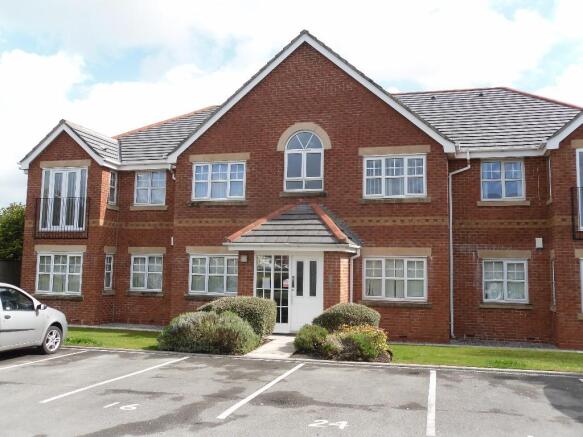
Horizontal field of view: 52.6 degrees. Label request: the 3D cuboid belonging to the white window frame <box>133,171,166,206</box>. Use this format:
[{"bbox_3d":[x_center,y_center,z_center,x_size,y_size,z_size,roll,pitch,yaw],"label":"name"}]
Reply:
[{"bbox_3d":[-4.605,-0.962,19.330,1.133,1.157,0.100,-1,-6,15],"label":"white window frame"}]

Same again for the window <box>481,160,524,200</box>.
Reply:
[{"bbox_3d":[5.988,-1.064,16.657,1.195,1.172,0.120,0,-6,16],"label":"window"}]

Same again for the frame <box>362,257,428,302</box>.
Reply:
[{"bbox_3d":[2.842,1.675,16.165,1.750,1.200,0.120,0,-6,16],"label":"frame"}]

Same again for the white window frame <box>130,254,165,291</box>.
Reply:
[{"bbox_3d":[-4.663,1.772,19.068,1.135,1.156,0.100,-1,-6,15],"label":"white window frame"}]

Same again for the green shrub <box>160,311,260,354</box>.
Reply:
[{"bbox_3d":[-1.902,2.509,13.270,2.339,0.843,1.400,-1,-6,15],"label":"green shrub"}]

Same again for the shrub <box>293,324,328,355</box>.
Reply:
[{"bbox_3d":[0.449,2.692,13.301,0.750,0.570,0.759,1,-5,0],"label":"shrub"}]

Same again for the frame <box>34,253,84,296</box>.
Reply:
[{"bbox_3d":[-7.548,1.813,19.183,1.761,1.305,0.120,0,-6,16],"label":"frame"}]

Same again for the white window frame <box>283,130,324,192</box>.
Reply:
[{"bbox_3d":[0.372,-1.651,16.974,1.151,1.755,0.100,-1,-6,15],"label":"white window frame"}]

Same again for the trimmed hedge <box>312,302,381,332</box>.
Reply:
[{"bbox_3d":[1.318,2.574,14.280,1.587,1.019,1.417,0,-6,16],"label":"trimmed hedge"}]

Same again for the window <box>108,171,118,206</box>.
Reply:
[{"bbox_3d":[-5.927,-1.010,19.603,0.120,1.103,0.418,0,-6,16],"label":"window"}]

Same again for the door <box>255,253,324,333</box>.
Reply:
[{"bbox_3d":[-0.057,1.886,15.065,1.844,2.053,0.100,-1,-6,15],"label":"door"}]

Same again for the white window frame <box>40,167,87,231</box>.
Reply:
[{"bbox_3d":[-7.497,-0.619,19.408,1.768,2.104,0.130,0,-6,16],"label":"white window frame"}]

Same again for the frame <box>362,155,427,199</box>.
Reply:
[{"bbox_3d":[2.884,-1.149,16.431,1.752,1.189,0.120,0,-6,16],"label":"frame"}]

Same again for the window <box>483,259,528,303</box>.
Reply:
[{"bbox_3d":[5.958,1.749,16.388,1.197,1.217,0.120,0,-6,16],"label":"window"}]

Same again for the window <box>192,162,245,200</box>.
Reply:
[{"bbox_3d":[-2.139,-1.094,17.571,1.692,1.167,0.100,-1,-6,15],"label":"window"}]

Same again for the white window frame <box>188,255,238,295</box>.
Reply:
[{"bbox_3d":[-2.256,1.715,17.623,1.743,1.185,0.120,0,-6,16],"label":"white window frame"}]

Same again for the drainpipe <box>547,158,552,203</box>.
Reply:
[{"bbox_3d":[6.966,-1.054,15.894,0.120,1.254,0.200,-1,-6,15],"label":"drainpipe"}]

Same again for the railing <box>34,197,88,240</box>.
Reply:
[{"bbox_3d":[-7.463,0.008,19.231,2.022,1.329,0.150,0,-6,16],"label":"railing"}]

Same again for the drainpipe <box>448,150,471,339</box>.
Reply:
[{"bbox_3d":[4.718,0.699,16.466,0.540,5.196,0.380,-1,-6,15],"label":"drainpipe"}]

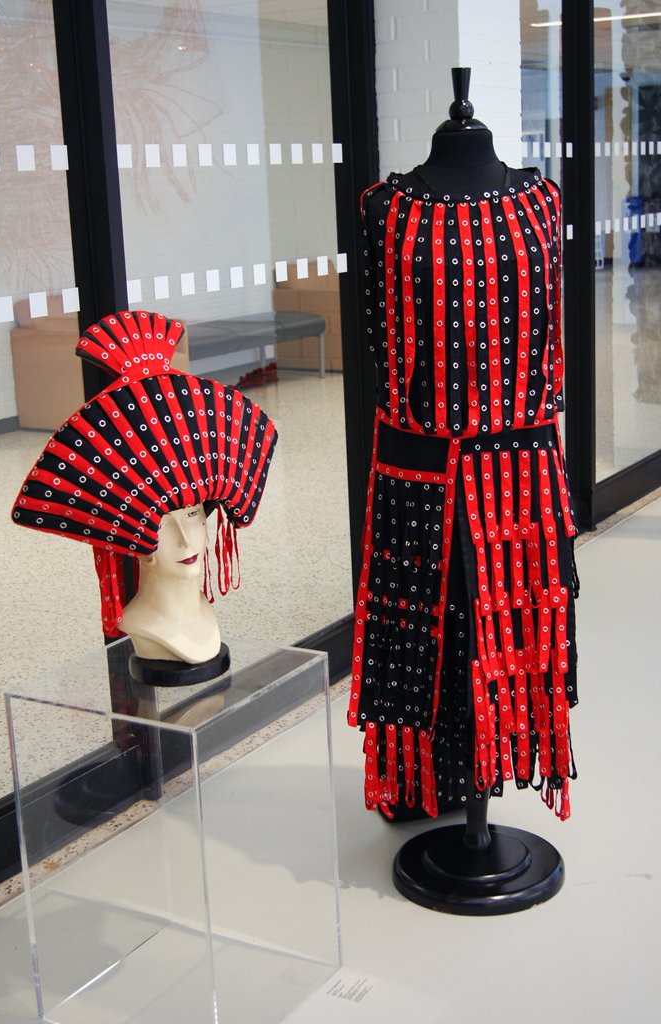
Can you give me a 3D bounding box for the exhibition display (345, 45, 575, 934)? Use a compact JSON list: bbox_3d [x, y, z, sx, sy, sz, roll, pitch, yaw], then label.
[{"bbox_3d":[0.275,-0.021,2.667,0.460,1.710,0.390,-4,14,-4],"label":"exhibition display"}]

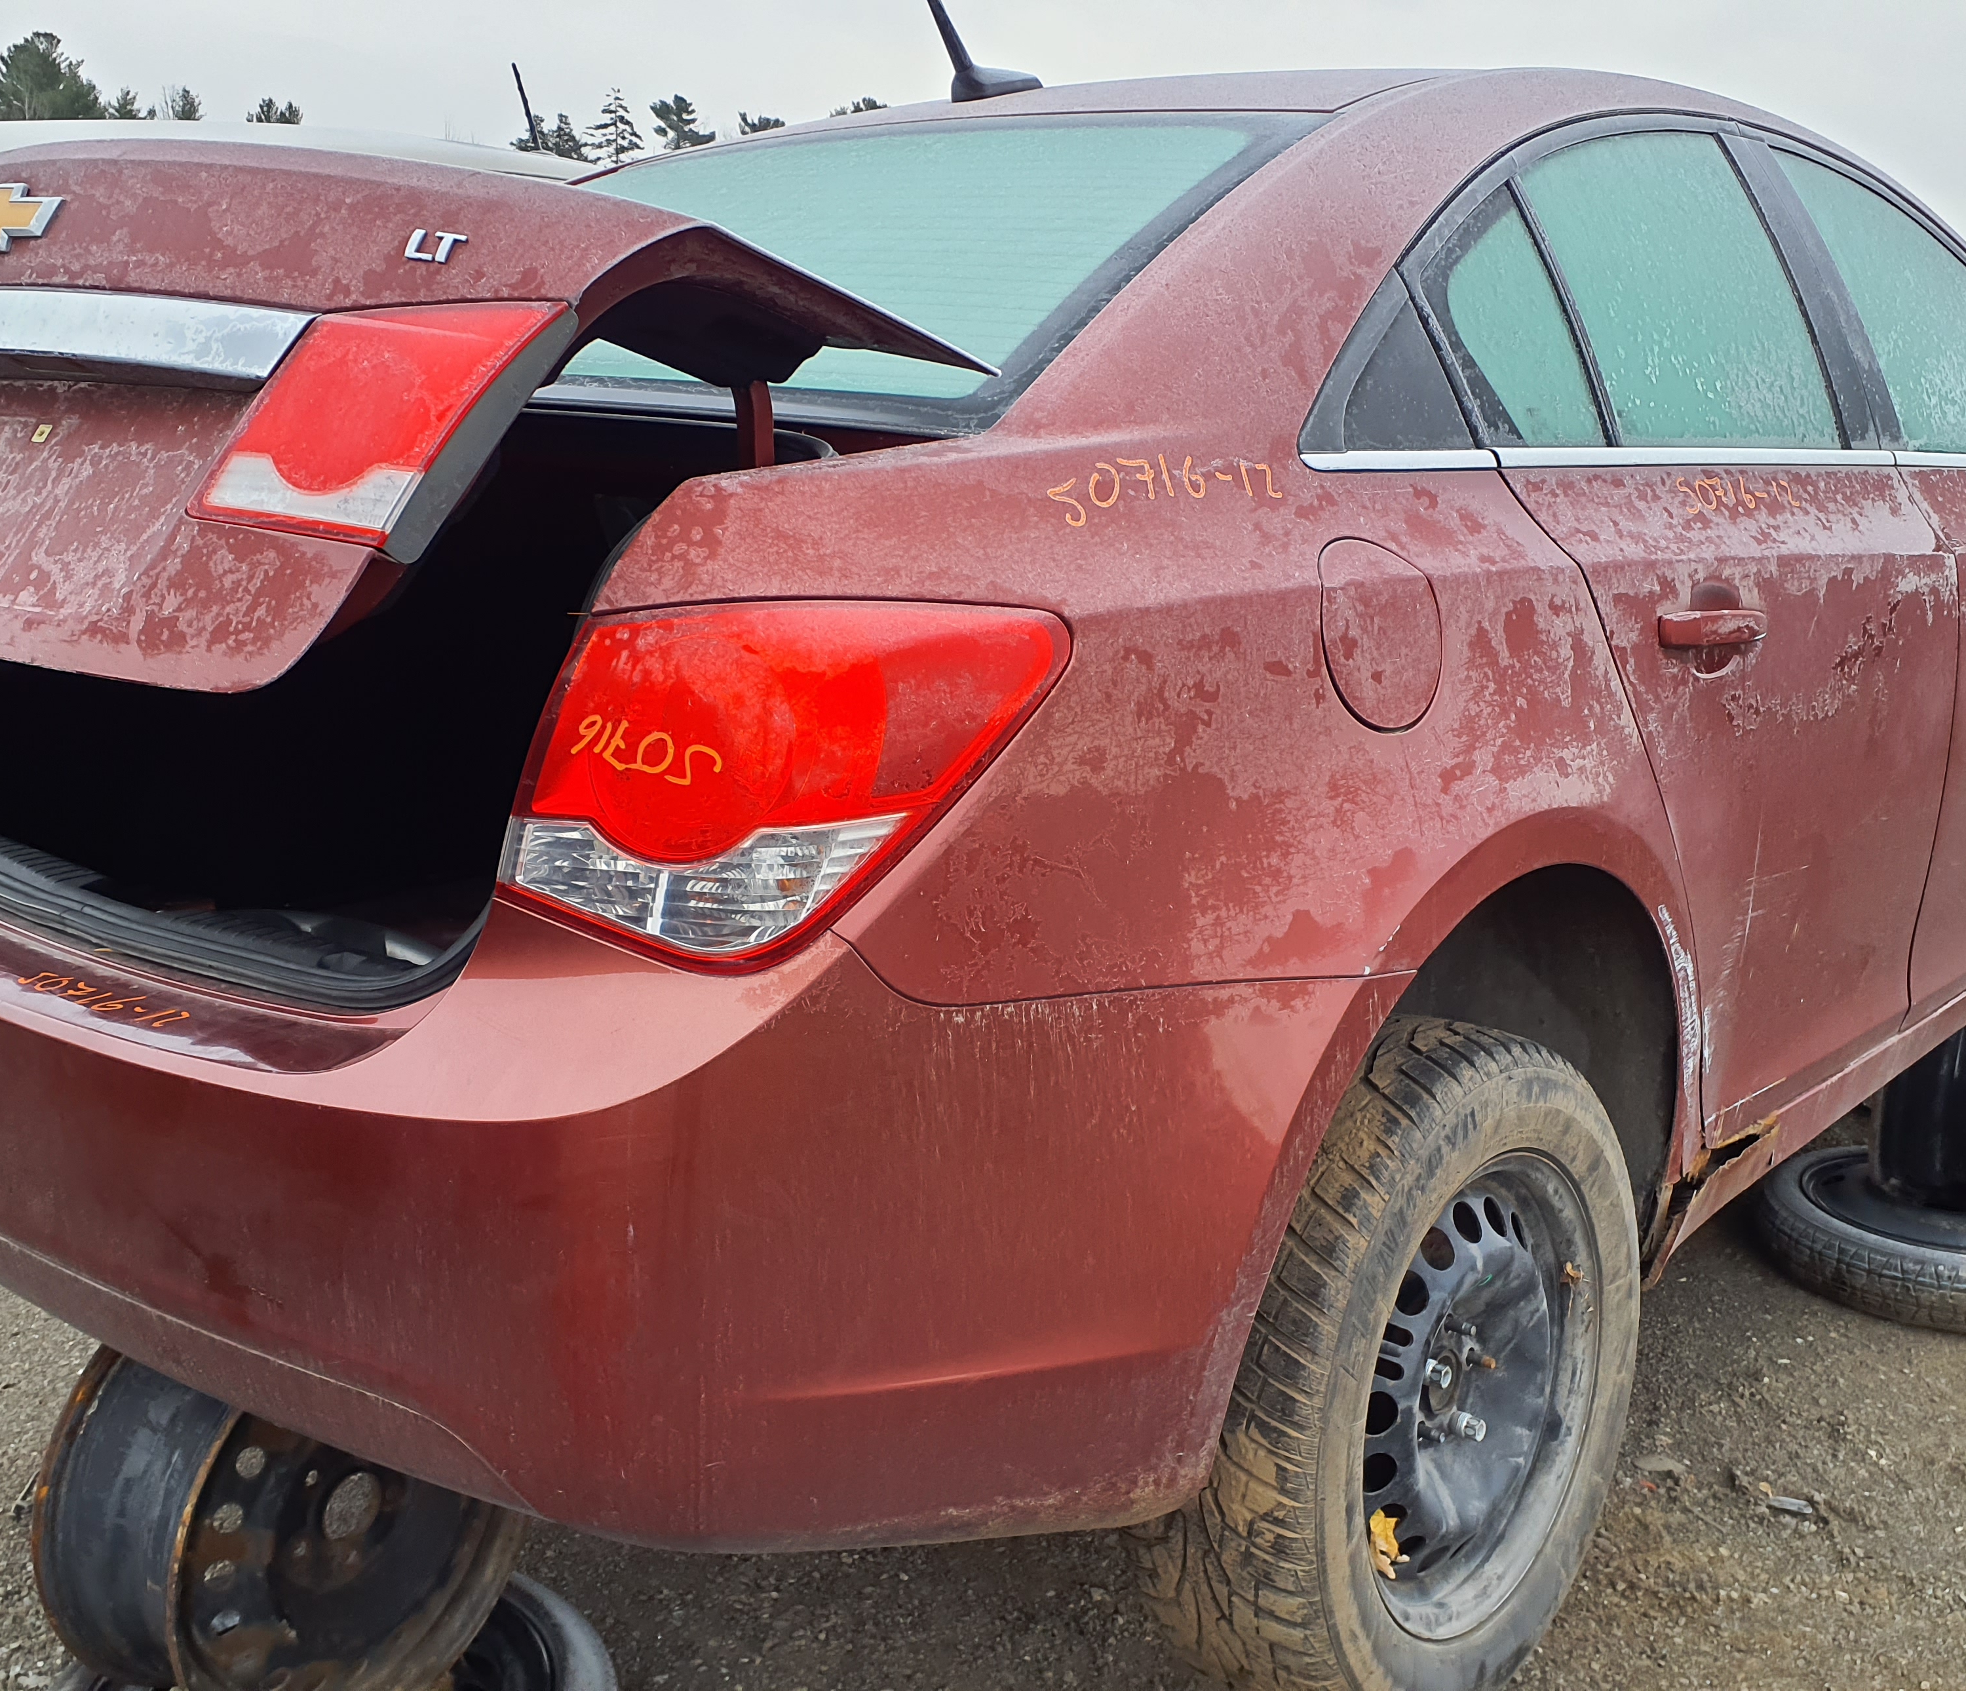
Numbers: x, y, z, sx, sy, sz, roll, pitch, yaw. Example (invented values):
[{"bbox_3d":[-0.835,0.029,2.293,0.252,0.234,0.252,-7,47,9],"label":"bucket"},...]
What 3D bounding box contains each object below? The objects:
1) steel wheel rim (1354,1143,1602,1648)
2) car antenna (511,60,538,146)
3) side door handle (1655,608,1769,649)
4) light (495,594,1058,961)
[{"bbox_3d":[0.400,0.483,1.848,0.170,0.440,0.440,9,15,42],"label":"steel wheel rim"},{"bbox_3d":[-1.093,-1.764,4.758,0.011,0.190,0.011,11,36,41],"label":"car antenna"},{"bbox_3d":[0.698,-0.208,1.914,0.046,0.036,0.210,11,17,41],"label":"side door handle"},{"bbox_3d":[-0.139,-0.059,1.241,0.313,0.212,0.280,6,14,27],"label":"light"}]

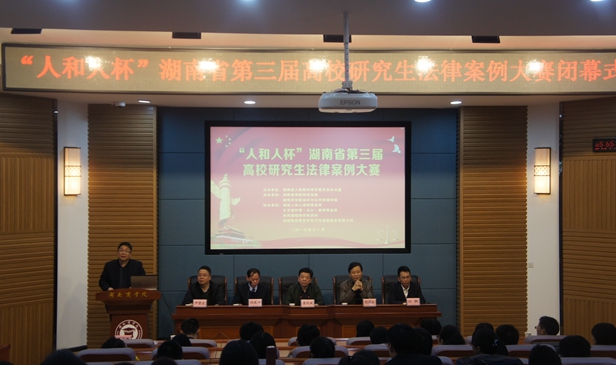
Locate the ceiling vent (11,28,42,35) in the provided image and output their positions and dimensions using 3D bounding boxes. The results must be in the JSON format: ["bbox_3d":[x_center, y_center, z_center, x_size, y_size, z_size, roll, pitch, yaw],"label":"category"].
[{"bbox_3d":[-3.020,-1.620,8.500,0.320,0.060,0.280,0,-1,-6],"label":"ceiling vent"}]

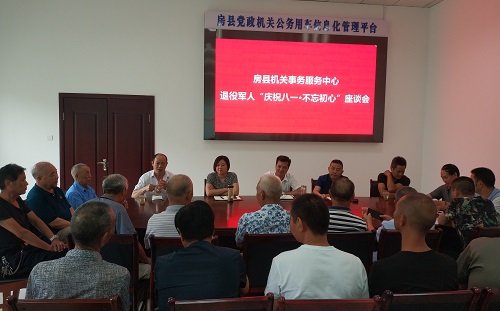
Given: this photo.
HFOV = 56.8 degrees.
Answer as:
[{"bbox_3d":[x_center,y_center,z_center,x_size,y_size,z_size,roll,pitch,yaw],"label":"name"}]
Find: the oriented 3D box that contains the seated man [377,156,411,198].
[{"bbox_3d":[1.920,0.713,6.200,0.530,1.300,0.760,1,3,-8],"label":"seated man"}]

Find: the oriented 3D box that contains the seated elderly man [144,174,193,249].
[{"bbox_3d":[-0.521,0.760,3.424,0.520,1.262,0.780,1,2,-2],"label":"seated elderly man"}]

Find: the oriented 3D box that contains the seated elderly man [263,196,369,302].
[{"bbox_3d":[0.270,0.856,2.370,0.540,1.310,0.780,1,3,-7],"label":"seated elderly man"}]

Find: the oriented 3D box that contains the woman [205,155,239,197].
[{"bbox_3d":[-0.370,0.653,5.944,0.460,1.306,0.740,1,2,-8],"label":"woman"}]

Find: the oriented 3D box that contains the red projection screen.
[{"bbox_3d":[0.805,-1.178,8.050,3.192,1.861,0.120,1,2,-6],"label":"red projection screen"}]

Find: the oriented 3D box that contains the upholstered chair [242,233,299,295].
[{"bbox_3d":[0.160,0.991,3.430,0.460,0.930,0.560,1,3,-5],"label":"upholstered chair"}]

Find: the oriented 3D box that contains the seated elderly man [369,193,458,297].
[{"bbox_3d":[0.735,0.863,2.470,0.500,1.310,0.780,1,3,-8],"label":"seated elderly man"}]

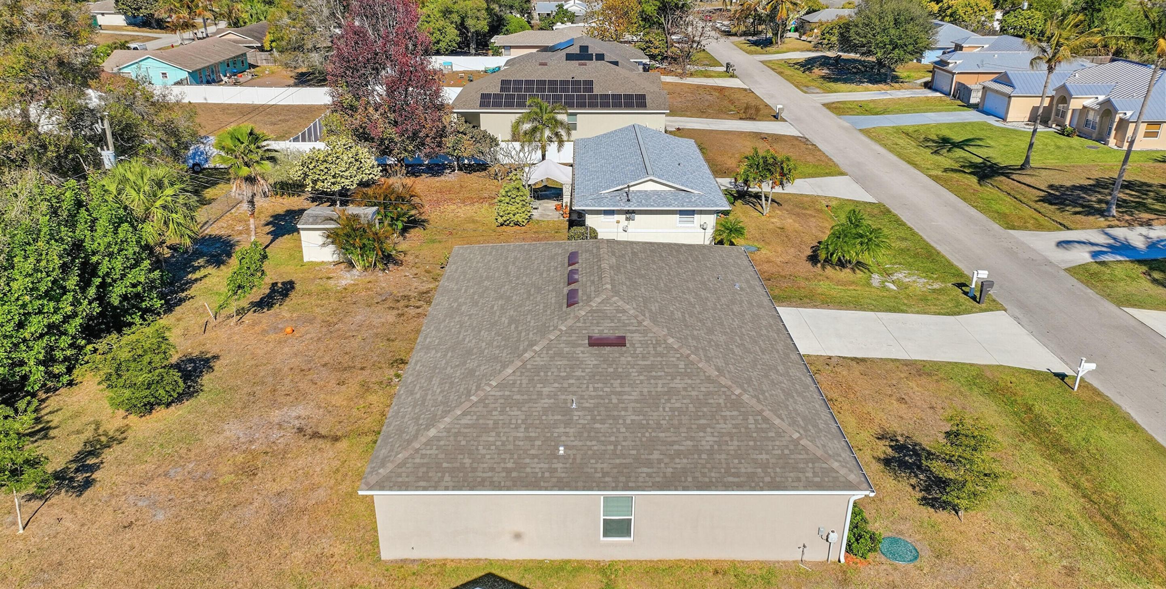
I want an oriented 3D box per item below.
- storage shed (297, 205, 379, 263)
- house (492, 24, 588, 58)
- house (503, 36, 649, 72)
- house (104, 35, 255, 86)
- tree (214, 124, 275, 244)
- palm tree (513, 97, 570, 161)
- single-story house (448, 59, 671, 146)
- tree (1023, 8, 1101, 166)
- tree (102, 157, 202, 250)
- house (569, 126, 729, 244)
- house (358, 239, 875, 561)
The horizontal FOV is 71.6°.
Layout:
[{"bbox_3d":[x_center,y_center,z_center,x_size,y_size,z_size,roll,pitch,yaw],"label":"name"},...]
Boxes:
[{"bbox_3d":[-13.252,-3.551,44.614,3.950,2.750,2.700,0,24,0],"label":"storage shed"},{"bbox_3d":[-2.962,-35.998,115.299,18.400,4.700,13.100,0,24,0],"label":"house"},{"bbox_3d":[-0.414,-28.112,96.690,17.000,5.500,15.500,0,24,0],"label":"house"},{"bbox_3d":[-48.071,-27.046,94.604,12.600,4.400,17.300,0,24,0],"label":"house"},{"bbox_3d":[-17.724,-5.390,43.096,3.400,7.250,3.400,0,24,0],"label":"tree"},{"bbox_3d":[-2.799,-10.558,56.200,4.100,6.100,4.100,0,24,0],"label":"palm tree"},{"bbox_3d":[-1.470,-19.629,77.428,19.600,5.700,18.200,0,24,0],"label":"single-story house"},{"bbox_3d":[34.672,-14.963,59.953,5.500,11.400,5.400,0,24,0],"label":"tree"},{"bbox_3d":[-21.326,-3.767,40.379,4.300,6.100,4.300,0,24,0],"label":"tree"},{"bbox_3d":[3.826,-7.664,52.364,8.850,4.150,16.100,0,24,0],"label":"house"},{"bbox_3d":[0.843,1.439,29.515,13.550,5.350,18.150,0,24,0],"label":"house"}]

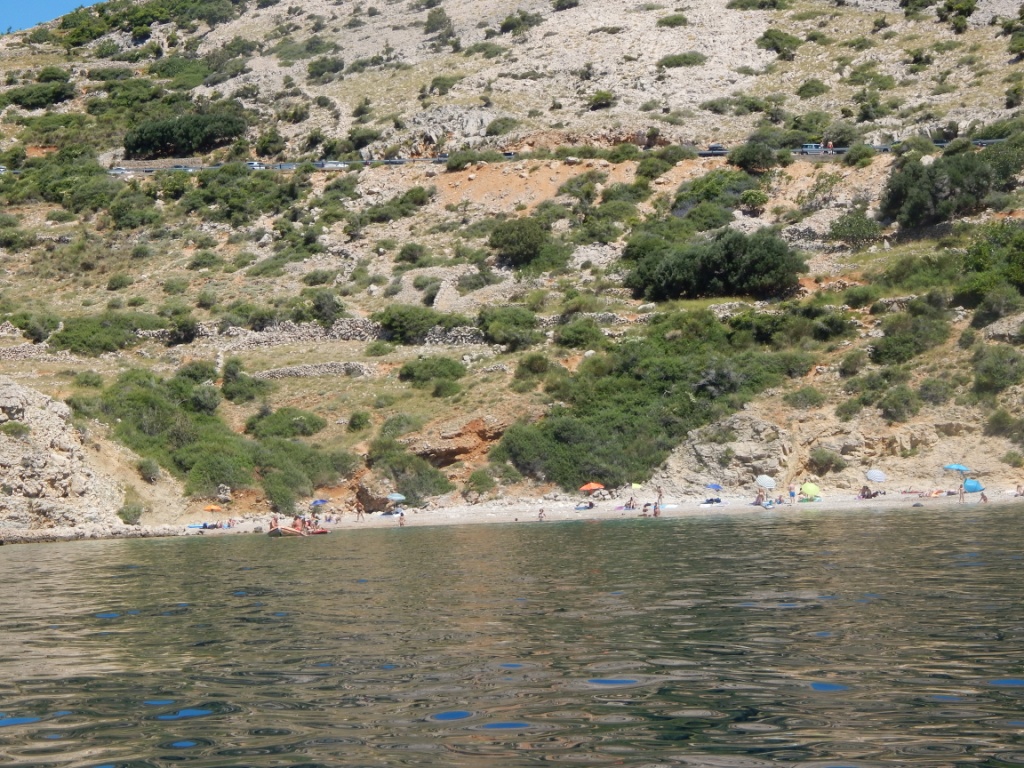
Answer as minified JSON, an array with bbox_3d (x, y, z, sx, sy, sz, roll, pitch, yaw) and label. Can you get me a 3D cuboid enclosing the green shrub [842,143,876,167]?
[{"bbox_3d":[46.765,-30.862,299.000,4.450,2.920,3.800,-3,-3,9],"label":"green shrub"}]

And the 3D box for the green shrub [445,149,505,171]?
[{"bbox_3d":[-5.314,-32.612,323.000,8.440,2.750,4.500,-3,-3,-1],"label":"green shrub"}]

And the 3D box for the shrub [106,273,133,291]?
[{"bbox_3d":[-52.939,-13.792,300.000,3.520,2.160,2.900,-2,-3,-10],"label":"shrub"}]

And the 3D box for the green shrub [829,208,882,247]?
[{"bbox_3d":[42.020,-19.120,271.000,6.230,4.150,4.980,-2,-3,0],"label":"green shrub"}]

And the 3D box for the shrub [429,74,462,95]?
[{"bbox_3d":[-10.190,-46.420,345.000,4.670,2.800,3.730,-2,-3,0],"label":"shrub"}]

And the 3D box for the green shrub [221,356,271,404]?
[{"bbox_3d":[-27.970,-0.420,232.000,4.600,4.500,3.910,-2,-3,0],"label":"green shrub"}]

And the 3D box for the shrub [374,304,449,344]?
[{"bbox_3d":[-11.230,-6.650,248.000,8.270,4.250,6.200,-2,-3,0],"label":"shrub"}]

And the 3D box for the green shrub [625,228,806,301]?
[{"bbox_3d":[22.289,-13.089,243.000,19.930,7.100,11.000,-3,-3,5],"label":"green shrub"}]

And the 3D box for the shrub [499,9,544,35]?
[{"bbox_3d":[1.735,-62.819,385.000,7.460,4.040,5.000,-3,-3,1],"label":"shrub"}]

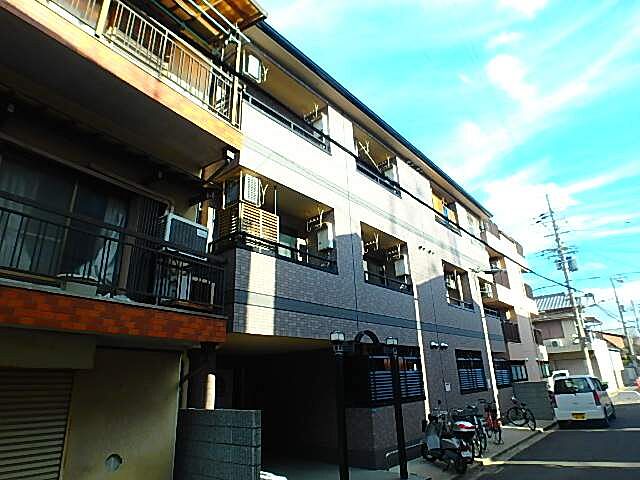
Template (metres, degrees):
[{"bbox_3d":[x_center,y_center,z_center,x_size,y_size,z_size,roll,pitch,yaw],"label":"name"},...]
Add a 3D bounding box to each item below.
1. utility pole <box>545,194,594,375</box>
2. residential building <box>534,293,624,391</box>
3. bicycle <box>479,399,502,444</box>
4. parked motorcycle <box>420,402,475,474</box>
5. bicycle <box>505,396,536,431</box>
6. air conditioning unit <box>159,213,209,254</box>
[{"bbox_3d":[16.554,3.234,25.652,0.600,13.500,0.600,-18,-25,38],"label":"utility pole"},{"bbox_3d":[18.608,8.252,30.769,6.000,7.400,9.000,-18,-25,38],"label":"residential building"},{"bbox_3d":[4.439,4.612,10.049,0.560,1.060,1.700,-5,-20,9],"label":"bicycle"},{"bbox_3d":[2.286,3.744,7.478,0.680,1.080,1.760,3,-20,-13],"label":"parked motorcycle"},{"bbox_3d":[6.335,5.313,12.073,0.560,1.000,1.700,-5,-20,8],"label":"bicycle"},{"bbox_3d":[-2.222,-0.006,6.249,0.290,0.540,0.795,-14,-23,30],"label":"air conditioning unit"}]

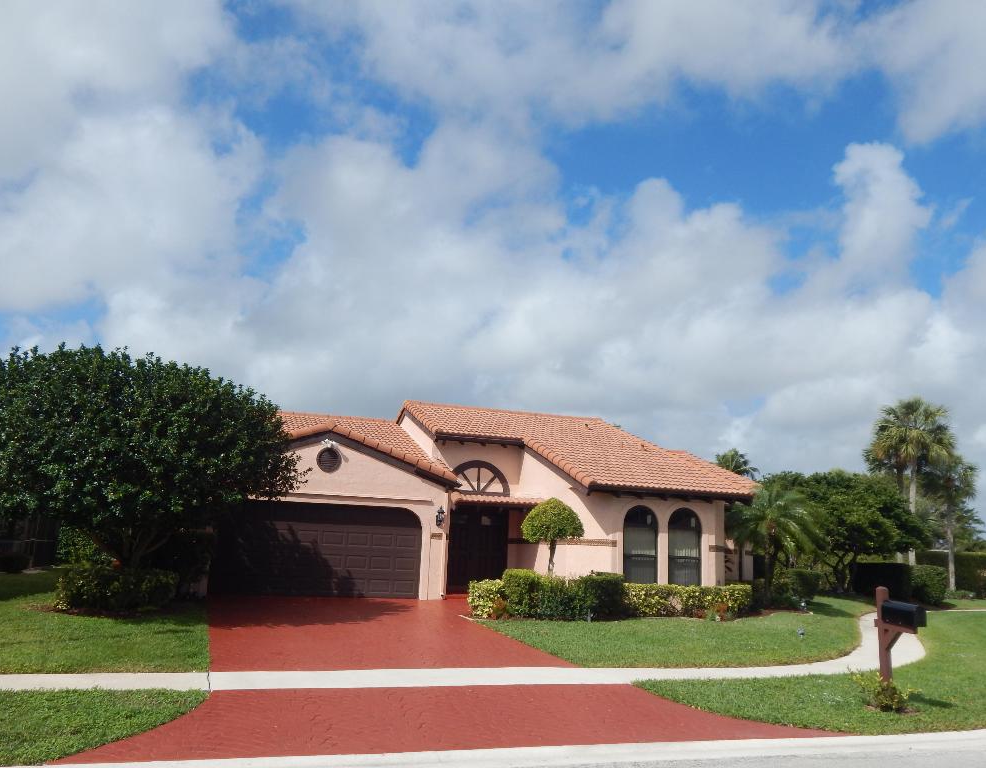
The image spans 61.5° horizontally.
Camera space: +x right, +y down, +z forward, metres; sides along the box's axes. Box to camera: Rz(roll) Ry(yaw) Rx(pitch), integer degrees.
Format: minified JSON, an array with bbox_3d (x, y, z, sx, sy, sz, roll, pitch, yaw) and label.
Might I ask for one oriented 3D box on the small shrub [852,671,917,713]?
[{"bbox_3d":[5.341,4.195,11.300,0.880,0.550,0.750,6,-12,-16],"label":"small shrub"}]

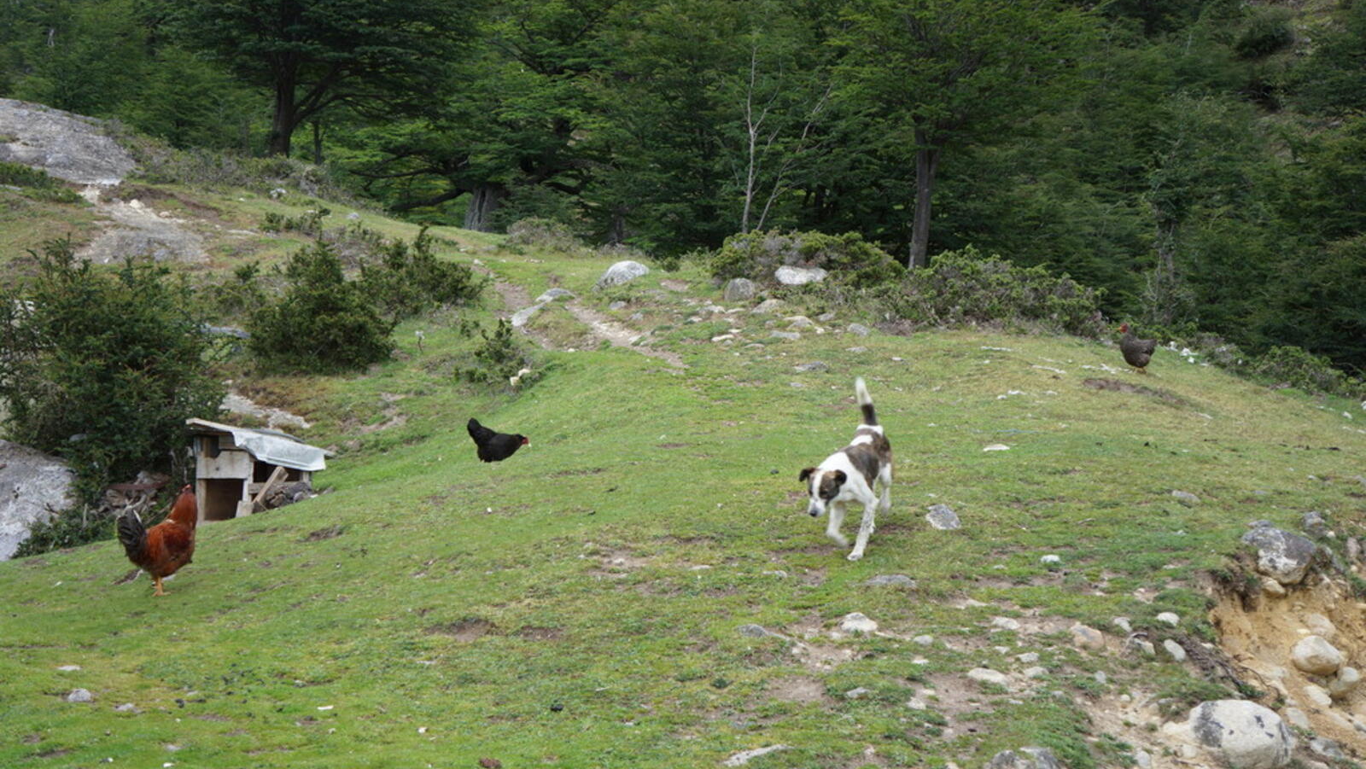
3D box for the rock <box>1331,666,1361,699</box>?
[{"bbox_3d":[2.531,1.139,8.700,0.111,0.116,0.120,0,2,0],"label":"rock"}]

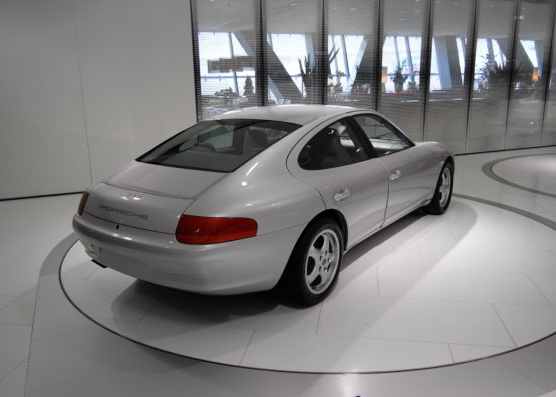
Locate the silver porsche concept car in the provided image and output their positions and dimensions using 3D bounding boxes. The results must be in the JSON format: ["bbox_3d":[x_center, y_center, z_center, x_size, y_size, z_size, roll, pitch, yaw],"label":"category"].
[{"bbox_3d":[0.375,-0.268,4.585,1.850,1.335,4.640,9,17,35],"label":"silver porsche concept car"}]

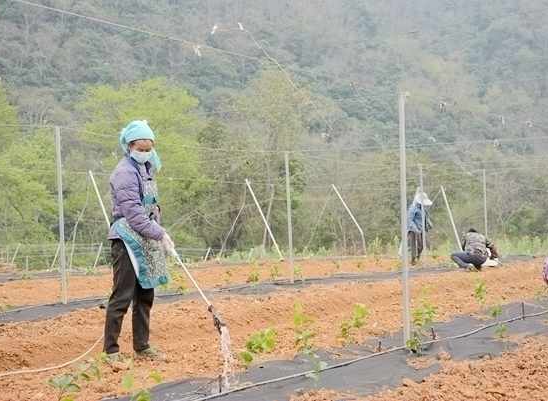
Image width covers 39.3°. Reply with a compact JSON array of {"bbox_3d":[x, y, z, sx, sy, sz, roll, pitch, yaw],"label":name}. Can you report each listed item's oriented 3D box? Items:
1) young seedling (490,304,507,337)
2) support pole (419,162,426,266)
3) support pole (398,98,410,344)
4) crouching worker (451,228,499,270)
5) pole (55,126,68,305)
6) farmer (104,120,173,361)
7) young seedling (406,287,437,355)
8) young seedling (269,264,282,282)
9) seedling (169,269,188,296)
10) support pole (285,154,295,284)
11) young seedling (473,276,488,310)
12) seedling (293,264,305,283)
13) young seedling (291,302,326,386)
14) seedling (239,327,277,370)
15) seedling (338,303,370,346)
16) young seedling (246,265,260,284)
[{"bbox_3d":[1.814,0.970,6.200,0.120,0.270,0.120,-2,-1,0],"label":"young seedling"},{"bbox_3d":[2.696,0.272,13.930,0.050,1.870,0.050,-2,-1,0],"label":"support pole"},{"bbox_3d":[0.983,0.141,5.780,0.045,1.899,0.045,-1,-1,10],"label":"support pole"},{"bbox_3d":[3.489,0.853,13.350,0.750,0.760,0.680,-2,-1,-18],"label":"crouching worker"},{"bbox_3d":[-2.266,0.163,8.210,0.045,1.899,0.045,-2,-1,-15],"label":"pole"},{"bbox_3d":[-0.898,0.270,5.120,0.400,1.590,0.460,-2,-1,34],"label":"farmer"},{"bbox_3d":[1.052,0.856,5.470,0.214,0.485,0.203,-1,-1,11],"label":"young seedling"},{"bbox_3d":[0.022,1.061,11.150,0.203,0.262,0.193,-1,-1,0],"label":"young seedling"},{"bbox_3d":[-1.133,0.961,9.100,0.240,0.310,0.220,-2,-1,0],"label":"seedling"},{"bbox_3d":[0.220,0.255,10.870,0.050,1.870,0.050,-2,-1,0],"label":"support pole"},{"bbox_3d":[2.099,0.946,7.800,0.170,0.350,0.170,-2,-1,0],"label":"young seedling"},{"bbox_3d":[0.359,1.071,11.250,0.176,0.264,0.167,-1,-1,2],"label":"seedling"},{"bbox_3d":[0.196,0.816,4.350,0.210,0.480,0.200,-2,-1,0],"label":"young seedling"},{"bbox_3d":[-0.104,0.936,4.850,0.250,0.280,0.230,-2,-1,0],"label":"seedling"},{"bbox_3d":[0.596,0.914,5.680,0.237,0.318,0.225,-1,-1,6],"label":"seedling"},{"bbox_3d":[-0.289,1.049,10.800,0.197,0.296,0.187,-1,-1,-2],"label":"young seedling"}]

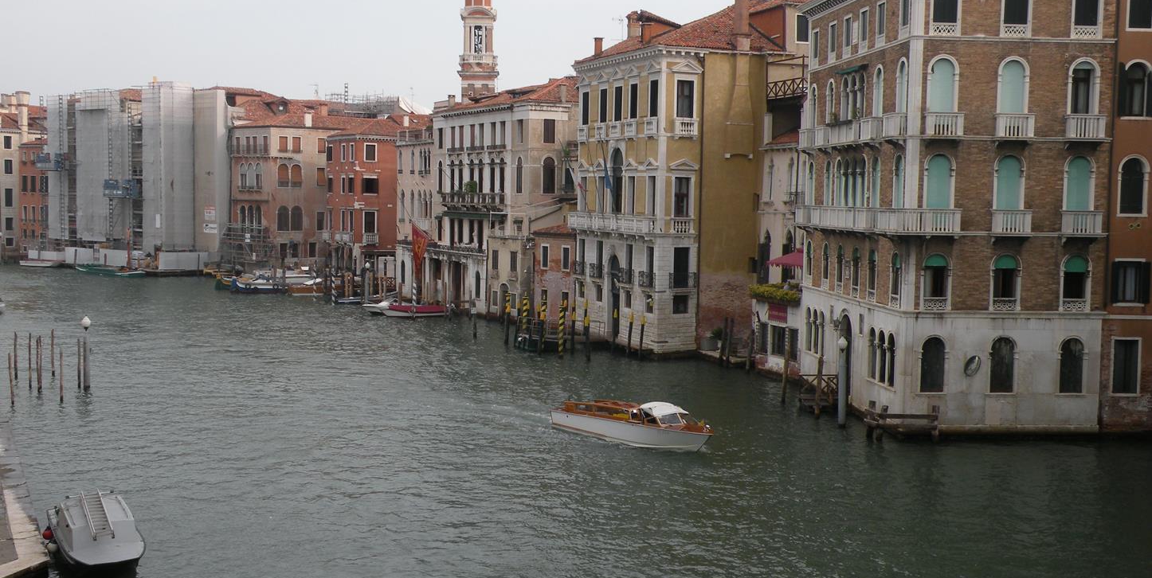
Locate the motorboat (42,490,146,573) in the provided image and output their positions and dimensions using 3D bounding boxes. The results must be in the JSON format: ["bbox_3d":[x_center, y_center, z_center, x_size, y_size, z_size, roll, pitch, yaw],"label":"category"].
[{"bbox_3d":[-13.186,6.605,38.383,2.200,1.700,6.700,-1,4,-25],"label":"motorboat"}]

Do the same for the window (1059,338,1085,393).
[{"bbox_3d":[21.657,3.376,61.161,1.082,2.485,0.300,1,4,-6],"label":"window"}]

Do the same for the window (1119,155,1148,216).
[{"bbox_3d":[23.425,-4.358,58.905,1.282,2.451,0.250,1,4,-3],"label":"window"}]

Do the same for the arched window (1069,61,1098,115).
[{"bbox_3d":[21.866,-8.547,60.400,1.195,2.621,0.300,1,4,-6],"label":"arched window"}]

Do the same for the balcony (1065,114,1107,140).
[{"bbox_3d":[21.199,-6.727,58.172,1.546,1.074,0.600,1,4,-3],"label":"balcony"}]

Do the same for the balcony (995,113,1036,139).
[{"bbox_3d":[19.449,-7.203,61.961,1.565,1.144,0.600,1,4,-4],"label":"balcony"}]

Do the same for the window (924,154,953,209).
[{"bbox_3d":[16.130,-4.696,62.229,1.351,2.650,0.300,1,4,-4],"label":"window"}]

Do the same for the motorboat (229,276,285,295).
[{"bbox_3d":[-31.978,-0.343,140.533,6.000,1.600,1.900,0,4,-12],"label":"motorboat"}]

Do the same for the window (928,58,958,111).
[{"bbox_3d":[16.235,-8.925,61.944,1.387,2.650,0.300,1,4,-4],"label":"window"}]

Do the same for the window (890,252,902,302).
[{"bbox_3d":[13.840,-0.494,60.242,0.250,2.157,1.150,0,4,-5],"label":"window"}]

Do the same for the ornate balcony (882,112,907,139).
[{"bbox_3d":[14.273,-7.317,62.634,0.600,1.100,1.700,1,4,-5],"label":"ornate balcony"}]

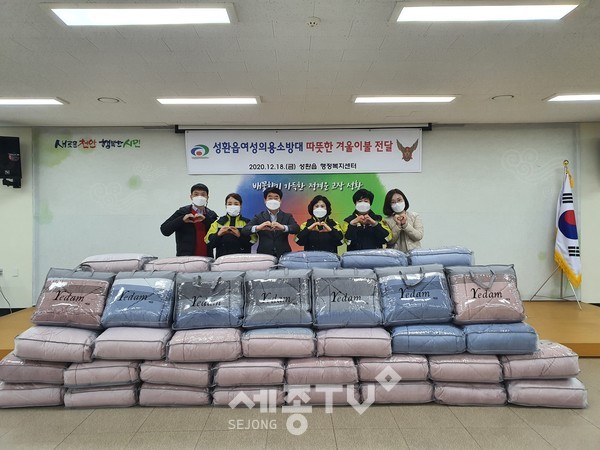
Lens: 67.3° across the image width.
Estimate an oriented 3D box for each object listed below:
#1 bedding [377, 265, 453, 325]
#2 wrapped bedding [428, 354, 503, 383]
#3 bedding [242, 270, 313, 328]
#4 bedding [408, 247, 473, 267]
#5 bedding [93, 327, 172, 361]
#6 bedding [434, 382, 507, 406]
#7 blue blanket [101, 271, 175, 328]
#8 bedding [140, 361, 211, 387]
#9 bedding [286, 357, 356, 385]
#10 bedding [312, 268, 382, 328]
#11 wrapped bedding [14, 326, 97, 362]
[{"bbox_3d":[0.939,0.595,3.767,0.565,0.475,0.200,-1,-13,0],"label":"bedding"},{"bbox_3d":[1.309,1.151,3.810,0.583,0.180,0.490,-1,1,-1],"label":"wrapped bedding"},{"bbox_3d":[-0.186,0.673,3.983,0.580,0.480,0.190,-1,-16,-1],"label":"bedding"},{"bbox_3d":[1.308,0.297,4.411,0.589,0.185,0.490,-1,1,-1],"label":"bedding"},{"bbox_3d":[-1.365,0.997,3.864,0.588,0.195,0.490,-1,1,-1],"label":"bedding"},{"bbox_3d":[1.313,1.288,3.665,0.560,0.185,0.450,-1,1,0],"label":"bedding"},{"bbox_3d":[-1.429,0.674,4.064,0.600,0.510,0.190,0,-25,0],"label":"blue blanket"},{"bbox_3d":[-0.954,1.174,3.781,0.565,0.185,0.490,-1,1,4],"label":"bedding"},{"bbox_3d":[0.171,1.165,3.780,0.573,0.185,0.490,-1,1,-1],"label":"bedding"},{"bbox_3d":[0.379,0.608,3.761,0.560,0.470,0.200,-1,-13,0],"label":"bedding"},{"bbox_3d":[-1.978,1.005,3.866,0.621,0.200,0.490,0,1,6],"label":"wrapped bedding"}]

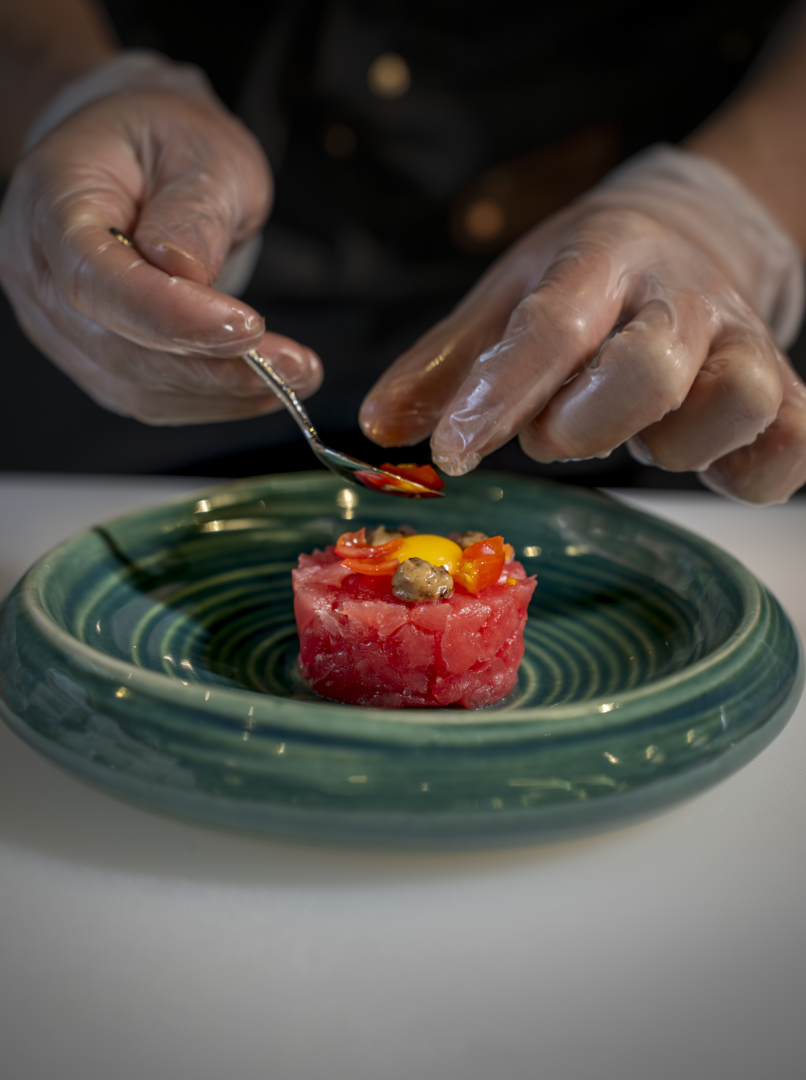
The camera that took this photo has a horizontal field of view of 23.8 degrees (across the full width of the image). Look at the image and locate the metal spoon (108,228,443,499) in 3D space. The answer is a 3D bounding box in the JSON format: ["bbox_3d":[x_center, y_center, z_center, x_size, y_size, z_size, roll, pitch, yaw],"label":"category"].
[{"bbox_3d":[-0.045,-0.050,0.586,0.141,0.018,0.030,39,7,17],"label":"metal spoon"}]

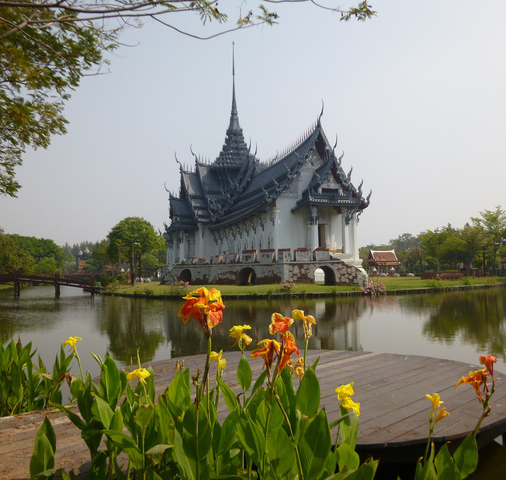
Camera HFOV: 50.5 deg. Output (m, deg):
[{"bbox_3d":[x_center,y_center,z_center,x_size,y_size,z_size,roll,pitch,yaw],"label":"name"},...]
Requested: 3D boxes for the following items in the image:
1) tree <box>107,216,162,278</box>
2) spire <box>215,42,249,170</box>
[{"bbox_3d":[-12.780,1.123,56.525,5.700,7.100,5.700,-1,-3,0],"label":"tree"},{"bbox_3d":[-2.500,-16.691,66.065,4.400,15.900,4.400,0,-3,-27],"label":"spire"}]

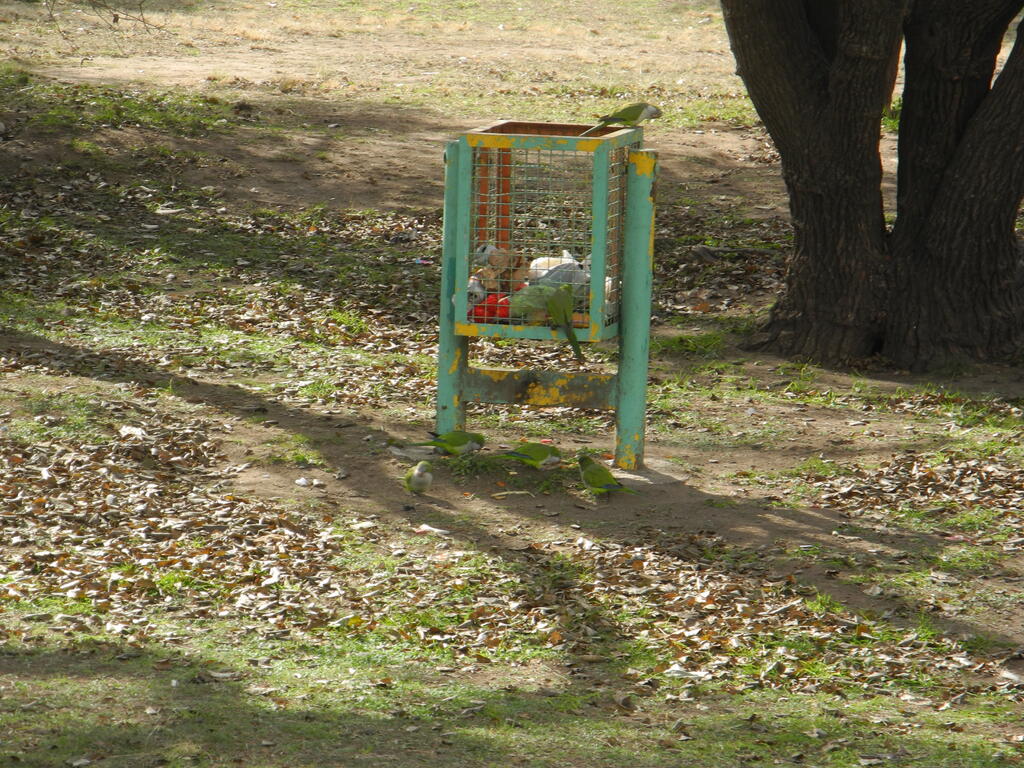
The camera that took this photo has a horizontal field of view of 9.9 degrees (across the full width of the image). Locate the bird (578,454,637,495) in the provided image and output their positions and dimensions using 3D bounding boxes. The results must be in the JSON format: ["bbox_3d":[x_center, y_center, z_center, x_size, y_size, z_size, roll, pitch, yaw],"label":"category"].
[{"bbox_3d":[0.298,0.283,18.300,0.205,0.115,0.075,4,8,22],"label":"bird"}]

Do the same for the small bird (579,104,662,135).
[{"bbox_3d":[0.349,-0.843,18.850,0.260,0.105,0.080,3,8,11],"label":"small bird"}]

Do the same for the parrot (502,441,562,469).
[{"bbox_3d":[0.056,0.227,18.800,0.225,0.080,0.080,4,8,21],"label":"parrot"}]

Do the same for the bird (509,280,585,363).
[{"bbox_3d":[0.112,-0.193,18.600,0.200,0.250,0.120,2,8,6],"label":"bird"}]

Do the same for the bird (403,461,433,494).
[{"bbox_3d":[-0.294,0.291,18.420,0.075,0.100,0.190,-1,8,-20],"label":"bird"}]

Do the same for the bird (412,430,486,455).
[{"bbox_3d":[-0.206,0.190,18.900,0.240,0.080,0.080,2,8,7],"label":"bird"}]

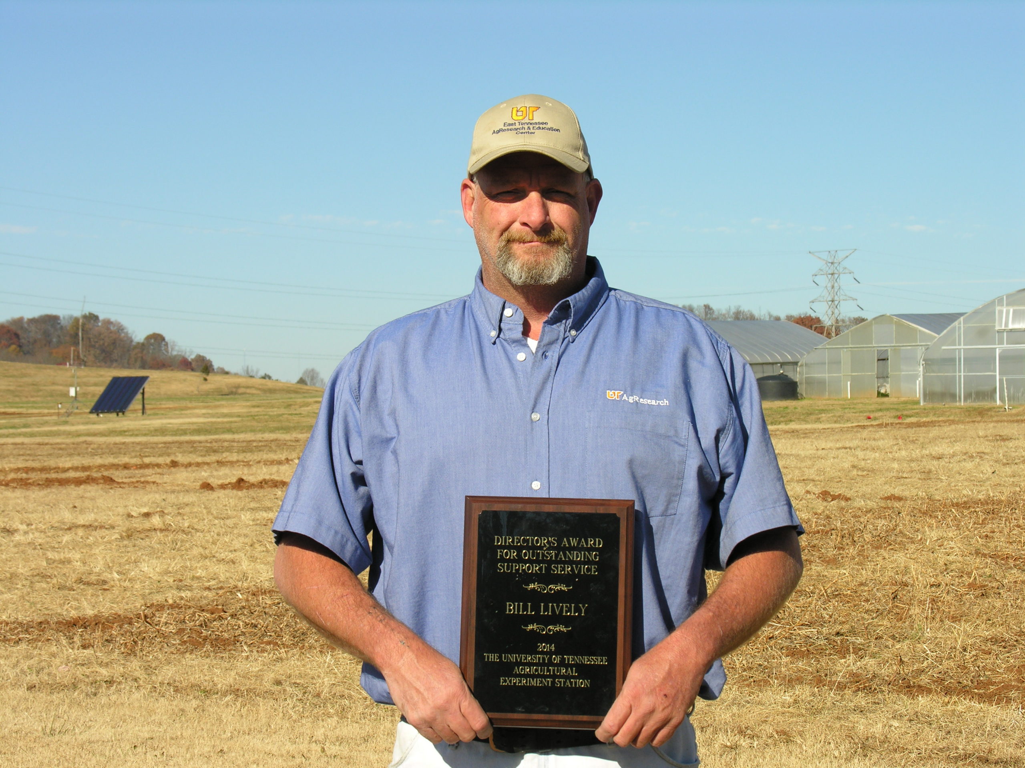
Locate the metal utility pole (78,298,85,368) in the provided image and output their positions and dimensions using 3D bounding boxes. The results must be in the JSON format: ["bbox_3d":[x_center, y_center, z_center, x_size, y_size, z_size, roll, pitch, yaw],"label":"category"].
[{"bbox_3d":[-50.750,-6.180,300.000,0.300,8.300,0.300,0,-2,0],"label":"metal utility pole"}]

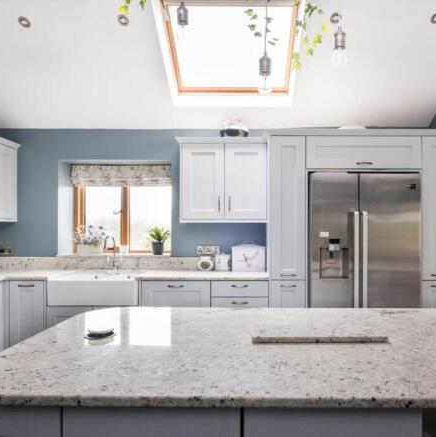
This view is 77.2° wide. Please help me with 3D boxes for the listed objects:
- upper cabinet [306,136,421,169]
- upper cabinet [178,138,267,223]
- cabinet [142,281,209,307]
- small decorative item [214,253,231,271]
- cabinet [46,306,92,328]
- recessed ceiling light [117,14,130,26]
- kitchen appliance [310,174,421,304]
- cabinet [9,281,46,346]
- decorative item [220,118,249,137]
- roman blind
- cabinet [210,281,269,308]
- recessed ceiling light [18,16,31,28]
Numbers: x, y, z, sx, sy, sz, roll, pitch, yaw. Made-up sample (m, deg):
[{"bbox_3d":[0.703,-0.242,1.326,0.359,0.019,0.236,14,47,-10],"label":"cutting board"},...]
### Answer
[{"bbox_3d":[1.255,-0.555,2.620,0.980,0.280,0.570,0,-1,0],"label":"upper cabinet"},{"bbox_3d":[0.056,-0.357,2.770,0.837,0.799,0.340,0,-1,2],"label":"upper cabinet"},{"bbox_3d":[-0.355,0.900,2.620,0.600,0.730,0.570,0,-1,0],"label":"cabinet"},{"bbox_3d":[0.049,0.434,2.760,0.155,0.175,0.140,0,-1,0],"label":"small decorative item"},{"bbox_3d":[-1.262,1.007,2.620,0.400,0.510,0.570,0,-1,0],"label":"cabinet"},{"bbox_3d":[-0.756,-1.587,2.188,0.085,0.030,0.085,0,-39,0],"label":"recessed ceiling light"},{"bbox_3d":[1.230,0.515,2.565,0.915,1.770,0.700,0,-1,0],"label":"kitchen appliance"},{"bbox_3d":[-1.625,0.900,2.620,0.310,0.730,0.570,0,-1,0],"label":"cabinet"},{"bbox_3d":[0.166,-0.891,2.700,0.270,0.200,0.240,0,-1,2],"label":"decorative item"},{"bbox_3d":[-1.070,-0.480,3.080,1.150,0.245,0.080,0,-1,0],"label":"roman blind"},{"bbox_3d":[0.202,0.939,2.650,0.498,0.790,0.580,0,-1,2],"label":"cabinet"},{"bbox_3d":[-1.555,-1.578,2.198,0.085,0.030,0.085,0,-39,0],"label":"recessed ceiling light"}]

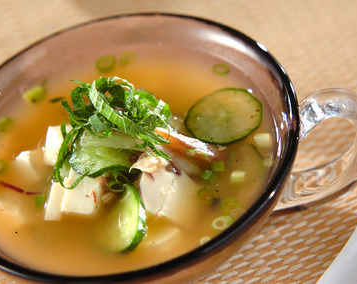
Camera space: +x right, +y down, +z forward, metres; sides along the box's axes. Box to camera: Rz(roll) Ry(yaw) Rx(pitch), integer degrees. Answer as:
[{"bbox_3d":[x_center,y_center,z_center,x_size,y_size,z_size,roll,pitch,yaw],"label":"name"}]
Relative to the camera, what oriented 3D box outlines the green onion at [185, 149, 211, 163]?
[{"bbox_3d":[0.007,0.005,0.624,0.008,0.004,0.005,24,57,33],"label":"green onion"}]

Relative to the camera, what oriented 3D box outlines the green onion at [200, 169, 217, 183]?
[{"bbox_3d":[0.010,0.011,0.615,0.005,0.004,0.005,-30,57,14],"label":"green onion"}]

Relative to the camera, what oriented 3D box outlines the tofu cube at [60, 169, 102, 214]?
[{"bbox_3d":[-0.033,0.018,0.619,0.012,0.012,0.013,4,49,19],"label":"tofu cube"}]

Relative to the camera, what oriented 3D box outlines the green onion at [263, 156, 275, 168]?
[{"bbox_3d":[0.030,0.007,0.614,0.004,0.003,0.004,-15,65,0],"label":"green onion"}]

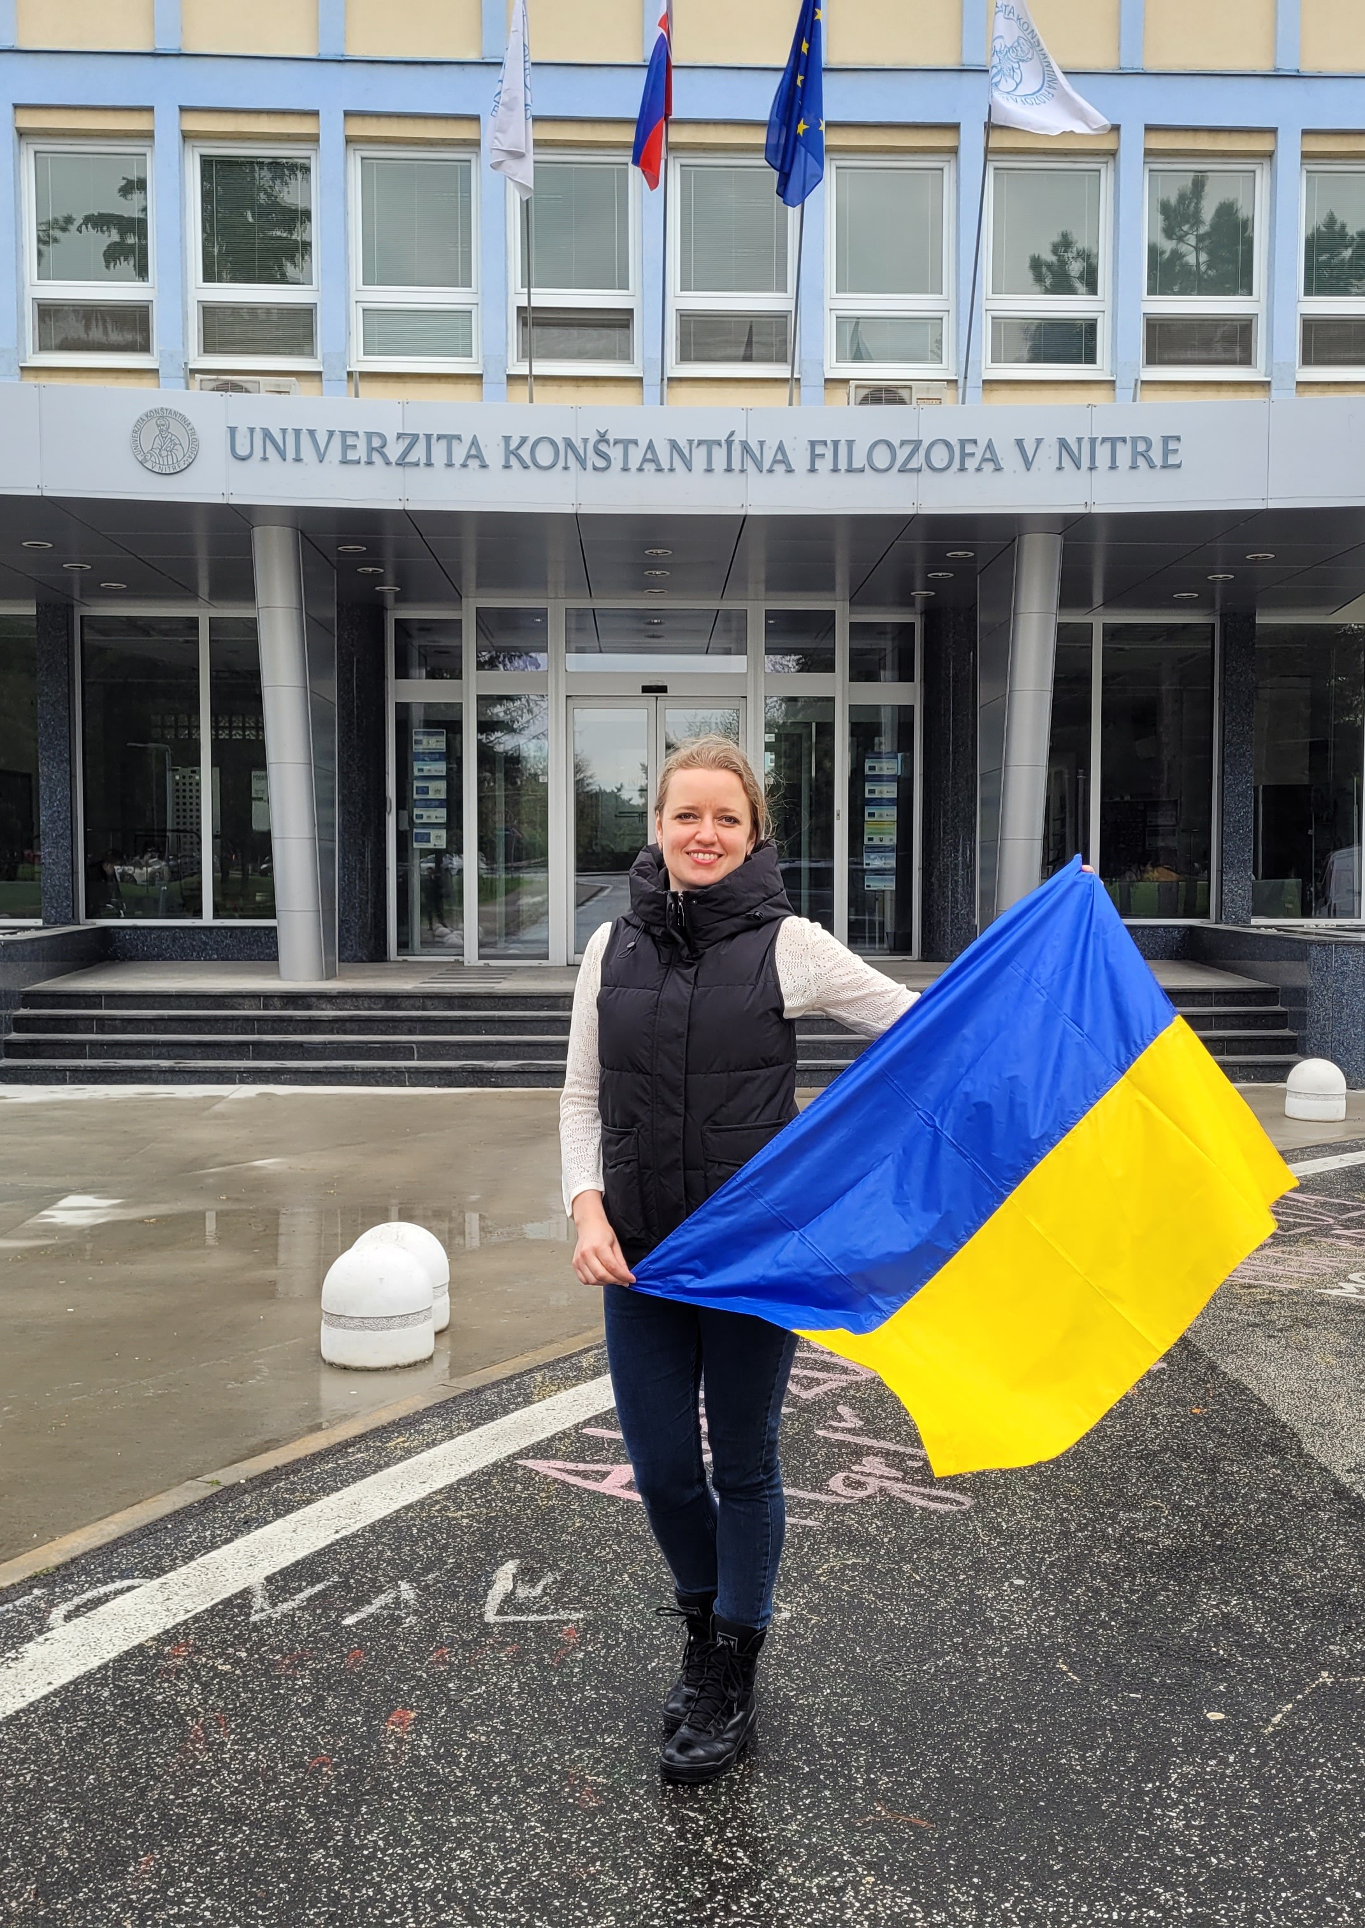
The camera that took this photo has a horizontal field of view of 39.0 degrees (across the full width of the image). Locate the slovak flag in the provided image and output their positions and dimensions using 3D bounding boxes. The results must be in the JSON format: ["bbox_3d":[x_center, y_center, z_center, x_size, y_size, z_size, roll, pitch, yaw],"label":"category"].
[{"bbox_3d":[-0.247,-7.472,16.400,0.360,1.750,0.300,0,3,-2],"label":"slovak flag"}]

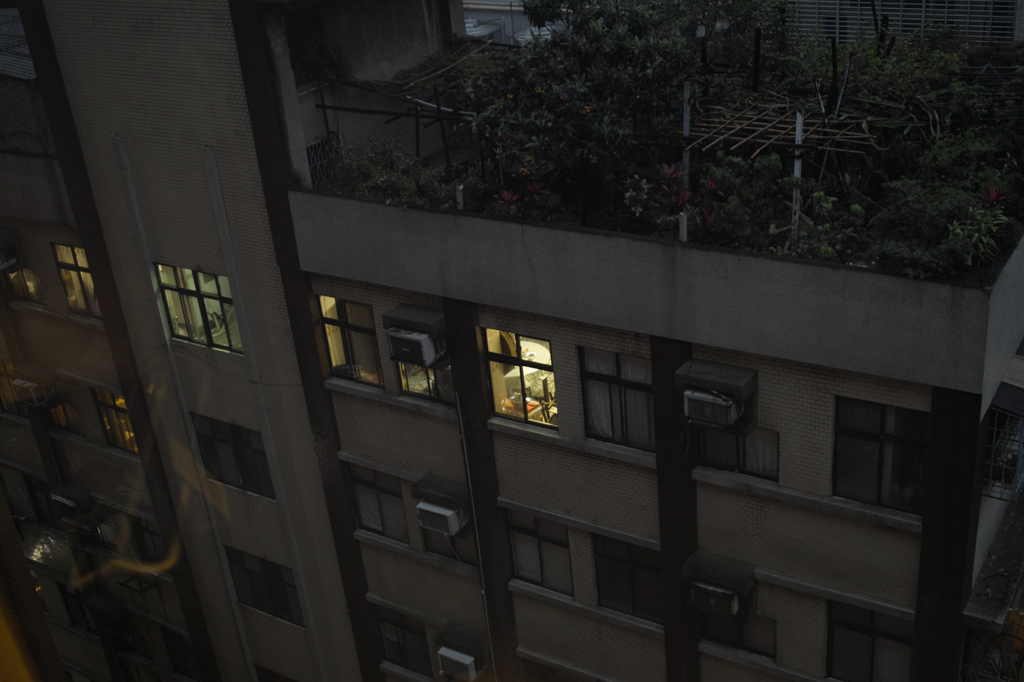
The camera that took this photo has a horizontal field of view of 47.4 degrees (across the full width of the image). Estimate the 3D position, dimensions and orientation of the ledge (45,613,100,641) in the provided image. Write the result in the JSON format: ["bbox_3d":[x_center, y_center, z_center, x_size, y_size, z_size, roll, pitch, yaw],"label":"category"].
[{"bbox_3d":[-11.359,7.296,30.066,2.500,0.160,0.160,11,31,30],"label":"ledge"}]

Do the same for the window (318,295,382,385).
[{"bbox_3d":[-2.711,0.006,19.549,1.193,1.543,0.120,11,31,31],"label":"window"}]

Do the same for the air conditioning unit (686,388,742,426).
[{"bbox_3d":[2.751,0.772,15.569,0.686,0.369,0.620,11,31,31],"label":"air conditioning unit"}]

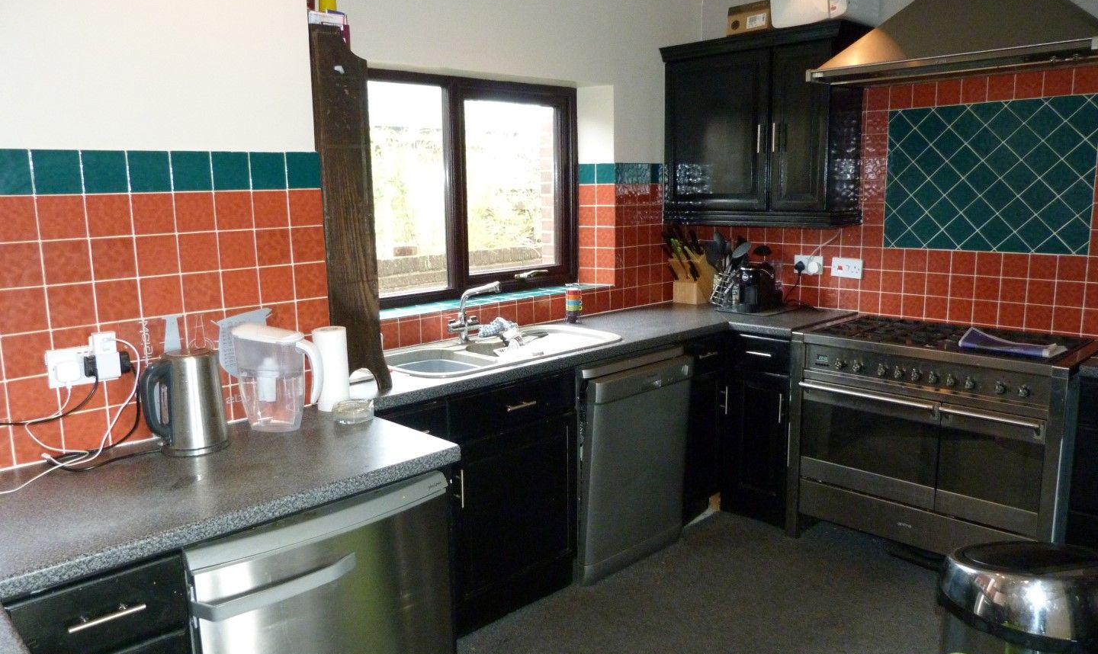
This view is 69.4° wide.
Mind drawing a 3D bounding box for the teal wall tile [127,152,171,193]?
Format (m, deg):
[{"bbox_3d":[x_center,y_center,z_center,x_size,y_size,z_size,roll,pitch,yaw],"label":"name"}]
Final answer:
[{"bbox_3d":[-0.977,-0.379,1.943,0.100,0.100,0.008,-10,14,-42],"label":"teal wall tile"}]

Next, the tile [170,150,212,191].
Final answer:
[{"bbox_3d":[-0.899,-0.390,1.994,0.098,0.098,0.008,-11,14,-44],"label":"tile"}]

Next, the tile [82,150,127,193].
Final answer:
[{"bbox_3d":[-1.039,-0.362,1.857,0.098,0.098,0.008,-11,14,-44],"label":"tile"}]

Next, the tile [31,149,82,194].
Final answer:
[{"bbox_3d":[-1.109,-0.349,1.789,0.098,0.098,0.008,-11,14,-44],"label":"tile"}]

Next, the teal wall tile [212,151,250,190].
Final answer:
[{"bbox_3d":[-0.833,-0.408,2.075,0.100,0.100,0.008,-10,14,-42],"label":"teal wall tile"}]

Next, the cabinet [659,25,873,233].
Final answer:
[{"bbox_3d":[1.016,-0.922,3.792,0.360,0.850,0.940,-10,14,-42],"label":"cabinet"}]

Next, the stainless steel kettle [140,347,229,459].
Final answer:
[{"bbox_3d":[-0.861,0.175,1.871,0.155,0.236,0.200,7,13,40],"label":"stainless steel kettle"}]

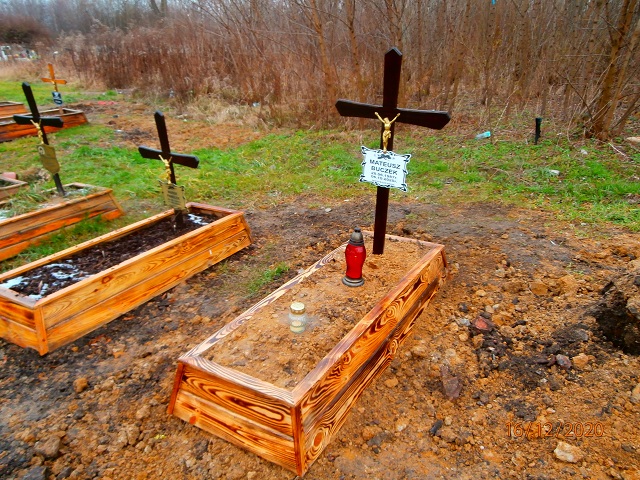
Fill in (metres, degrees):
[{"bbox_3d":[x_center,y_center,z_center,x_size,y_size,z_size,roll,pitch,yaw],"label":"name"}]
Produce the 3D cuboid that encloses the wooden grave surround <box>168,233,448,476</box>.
[{"bbox_3d":[0.128,0.402,2.645,0.695,0.267,1.966,11,24,29],"label":"wooden grave surround"}]

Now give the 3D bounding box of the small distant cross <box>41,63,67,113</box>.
[{"bbox_3d":[-5.755,-3.280,10.094,0.845,1.036,0.070,13,28,24],"label":"small distant cross"}]

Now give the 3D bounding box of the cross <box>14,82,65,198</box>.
[{"bbox_3d":[-2.627,-0.928,4.429,0.820,1.075,0.070,12,31,29],"label":"cross"}]

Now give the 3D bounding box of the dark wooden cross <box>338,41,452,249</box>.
[{"bbox_3d":[0.408,-0.501,2.884,0.761,1.287,0.070,16,27,31],"label":"dark wooden cross"}]

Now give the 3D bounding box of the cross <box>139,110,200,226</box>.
[{"bbox_3d":[-1.205,-0.545,3.724,0.768,0.937,0.070,15,30,34],"label":"cross"}]

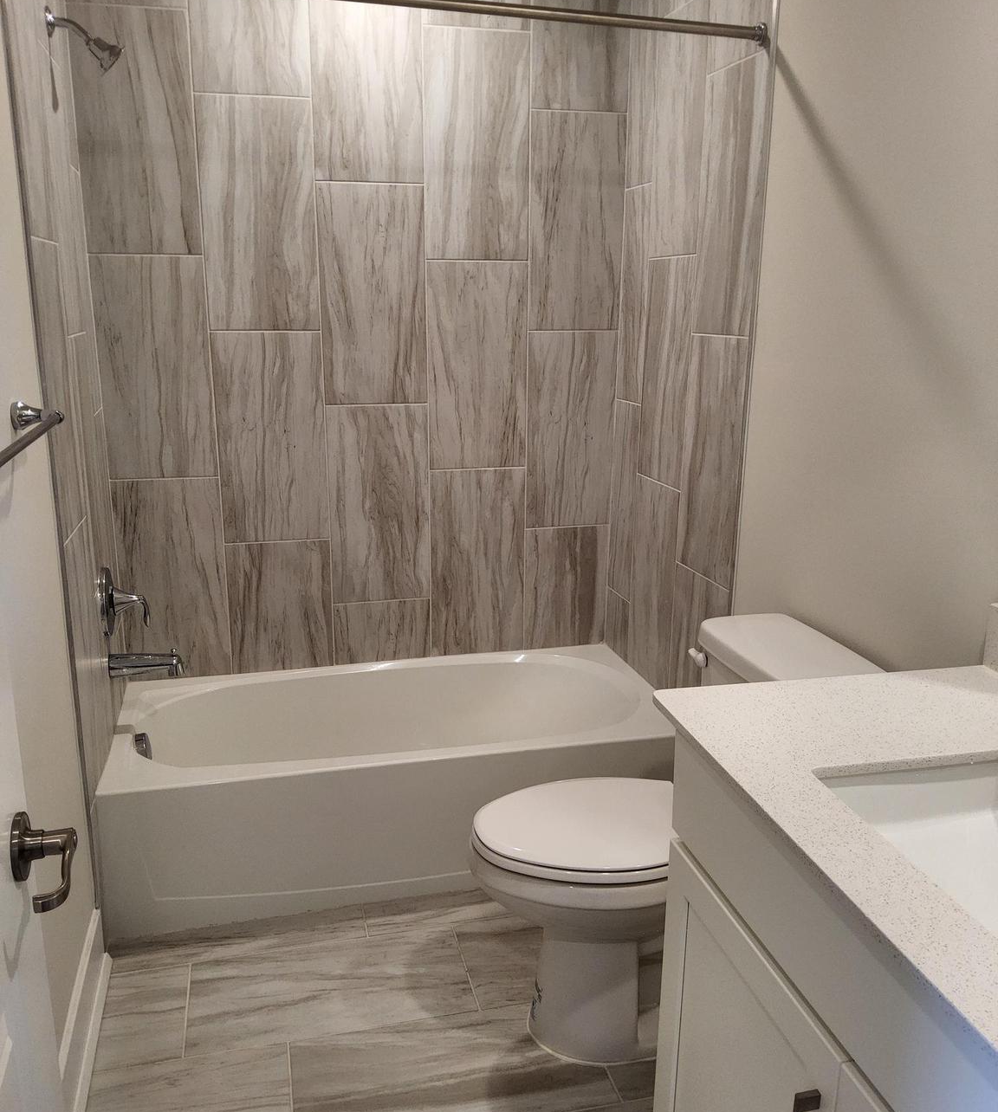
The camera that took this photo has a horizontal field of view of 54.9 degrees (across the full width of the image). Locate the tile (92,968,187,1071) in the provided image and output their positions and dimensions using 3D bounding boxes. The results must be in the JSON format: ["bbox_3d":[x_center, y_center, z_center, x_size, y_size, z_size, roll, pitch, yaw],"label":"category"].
[{"bbox_3d":[-0.760,0.990,2.067,0.178,0.010,0.298,-3,15,-13],"label":"tile"}]

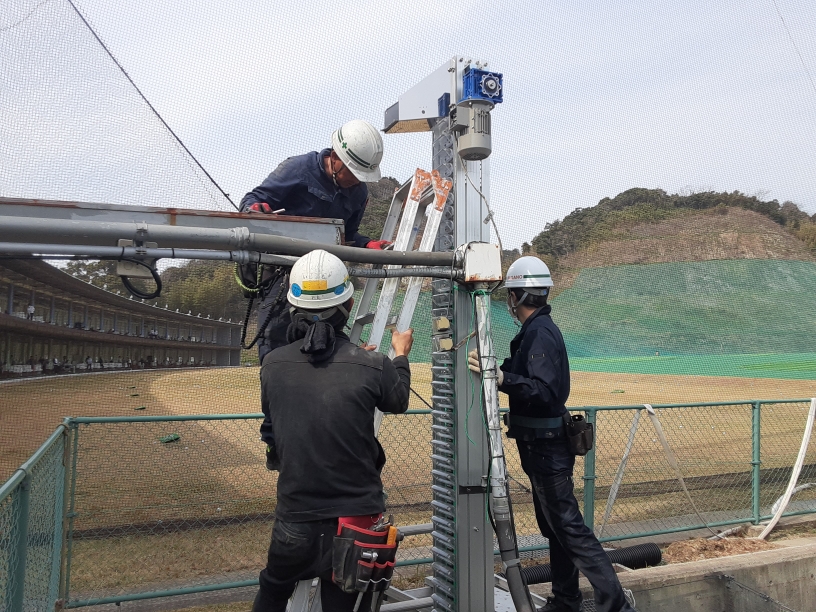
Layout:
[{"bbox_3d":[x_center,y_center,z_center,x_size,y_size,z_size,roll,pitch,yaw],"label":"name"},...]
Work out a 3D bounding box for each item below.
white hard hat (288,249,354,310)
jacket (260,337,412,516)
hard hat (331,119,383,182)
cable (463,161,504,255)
[{"bbox_3d":[-0.303,-0.103,2.230,0.220,0.170,0.280,-1,12,9],"label":"white hard hat"},{"bbox_3d":[-0.264,0.432,2.320,0.510,0.650,0.400,-1,-5,9],"label":"jacket"},{"bbox_3d":[-0.190,-0.694,2.720,0.160,0.280,0.220,-39,-18,15],"label":"hard hat"},{"bbox_3d":[0.350,-0.461,2.950,0.200,0.430,0.080,0,-5,-6],"label":"cable"}]

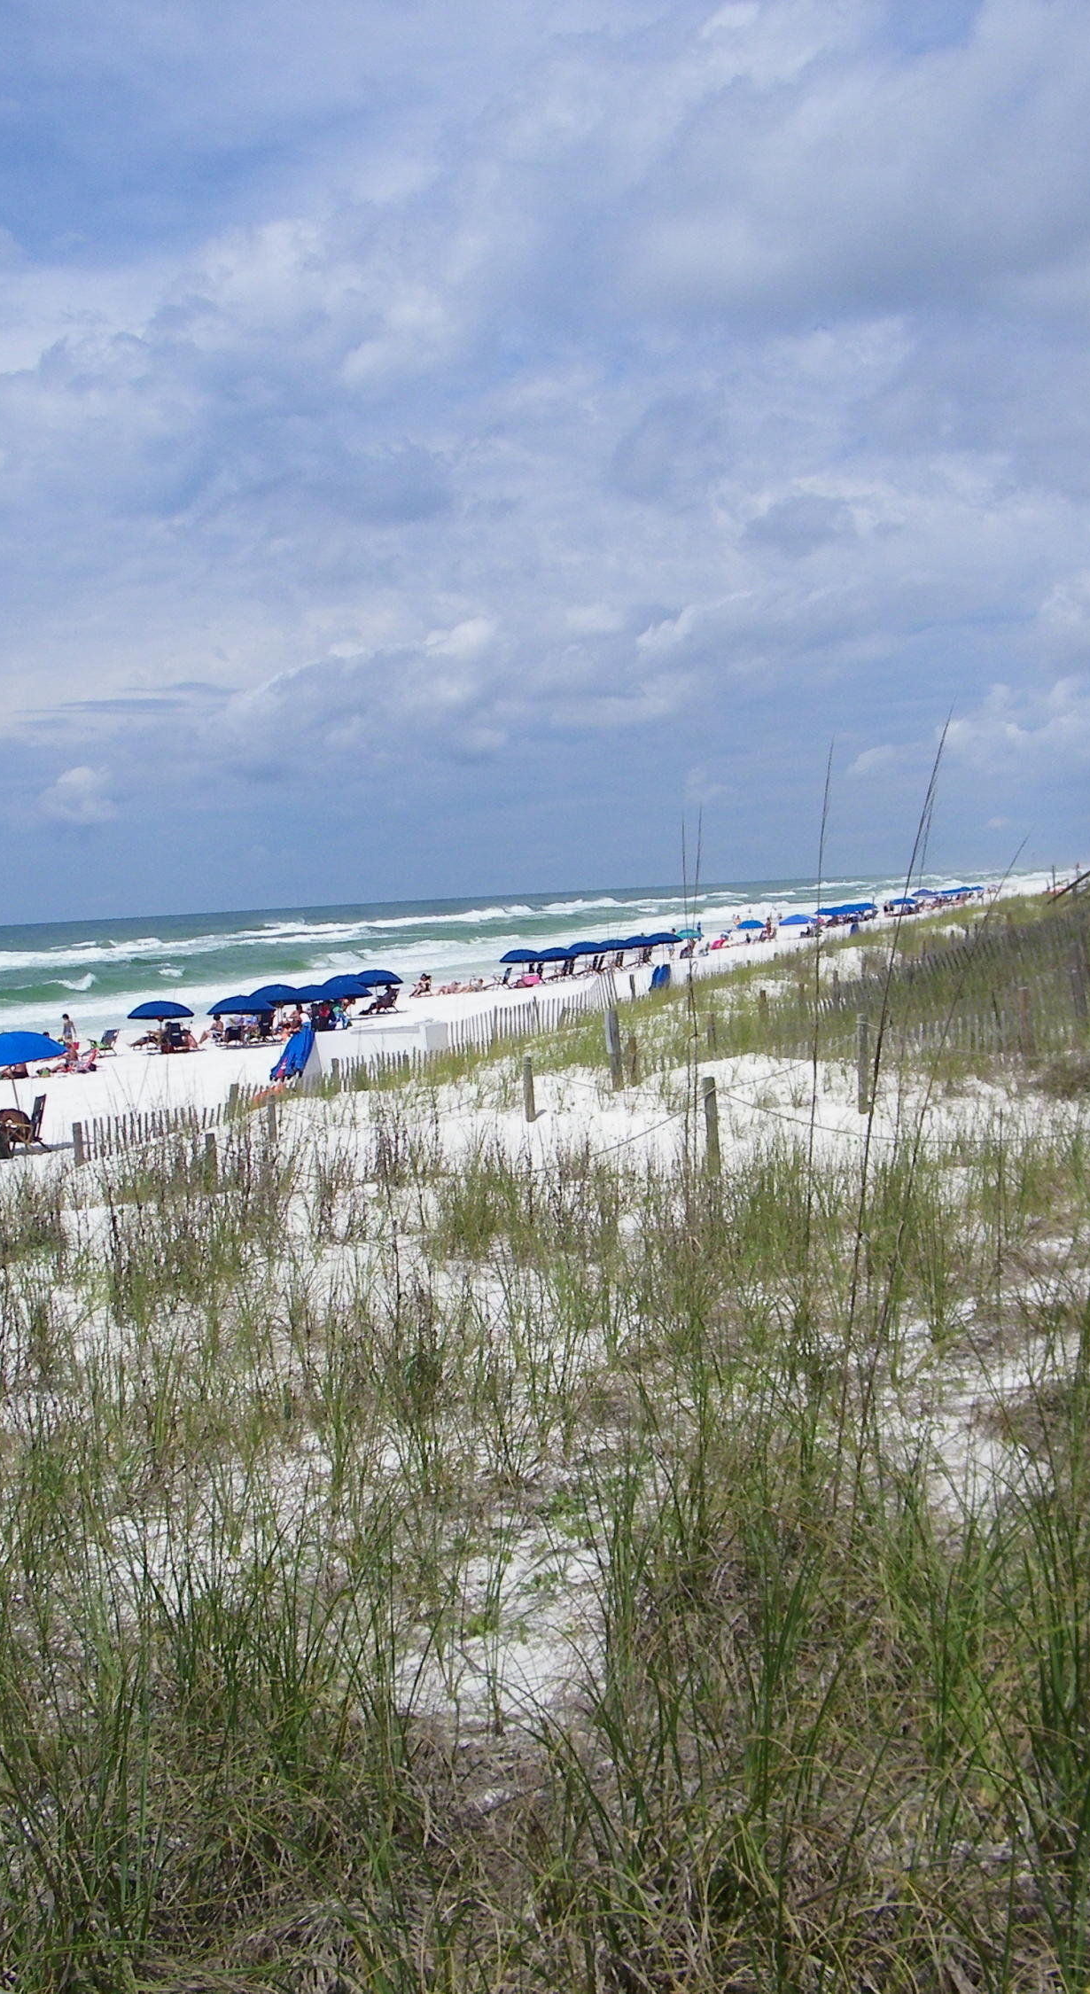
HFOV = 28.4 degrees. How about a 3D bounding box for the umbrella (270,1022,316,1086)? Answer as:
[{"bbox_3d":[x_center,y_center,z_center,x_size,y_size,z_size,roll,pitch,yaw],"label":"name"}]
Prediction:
[{"bbox_3d":[-6.337,1.382,54.000,0.800,1.750,0.800,19,3,0],"label":"umbrella"}]

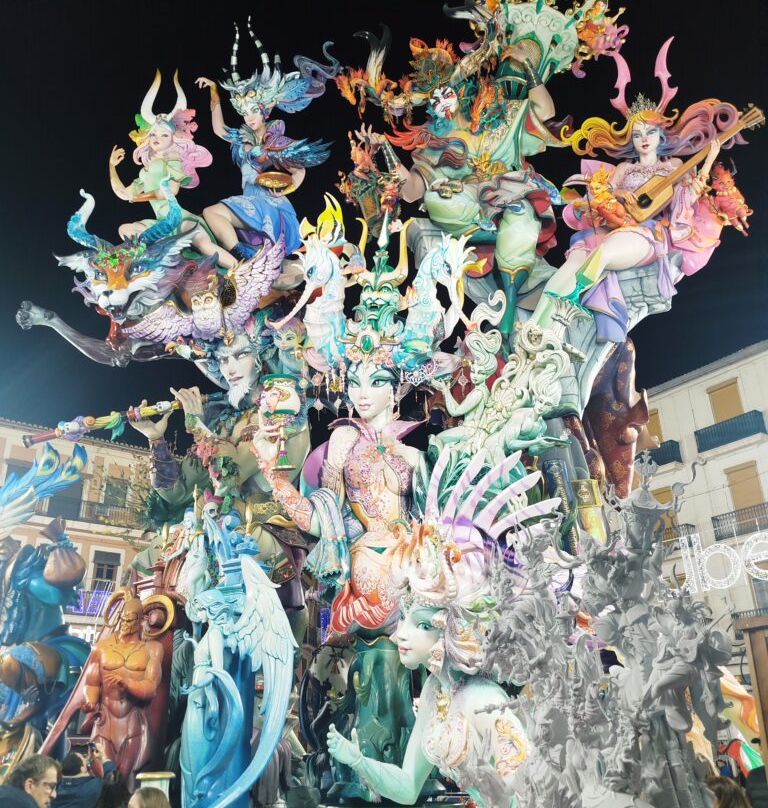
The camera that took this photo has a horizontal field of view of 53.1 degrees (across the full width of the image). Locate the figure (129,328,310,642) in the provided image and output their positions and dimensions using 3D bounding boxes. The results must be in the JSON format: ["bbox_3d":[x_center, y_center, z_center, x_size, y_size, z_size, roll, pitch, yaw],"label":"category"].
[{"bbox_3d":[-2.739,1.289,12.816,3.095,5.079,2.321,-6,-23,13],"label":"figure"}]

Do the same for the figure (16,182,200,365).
[{"bbox_3d":[-4.692,-2.261,13.062,3.204,2.737,2.563,-14,-21,26],"label":"figure"}]

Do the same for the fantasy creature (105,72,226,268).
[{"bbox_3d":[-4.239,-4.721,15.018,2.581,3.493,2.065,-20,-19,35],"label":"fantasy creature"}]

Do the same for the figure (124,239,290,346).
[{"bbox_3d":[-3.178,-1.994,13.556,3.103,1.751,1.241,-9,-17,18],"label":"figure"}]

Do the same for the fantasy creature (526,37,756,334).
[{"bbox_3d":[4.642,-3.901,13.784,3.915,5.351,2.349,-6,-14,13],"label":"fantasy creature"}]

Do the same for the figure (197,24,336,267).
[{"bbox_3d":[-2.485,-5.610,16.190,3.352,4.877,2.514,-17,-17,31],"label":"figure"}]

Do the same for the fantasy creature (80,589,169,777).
[{"bbox_3d":[-3.219,3.427,9.591,1.023,2.180,0.767,-4,-28,9],"label":"fantasy creature"}]

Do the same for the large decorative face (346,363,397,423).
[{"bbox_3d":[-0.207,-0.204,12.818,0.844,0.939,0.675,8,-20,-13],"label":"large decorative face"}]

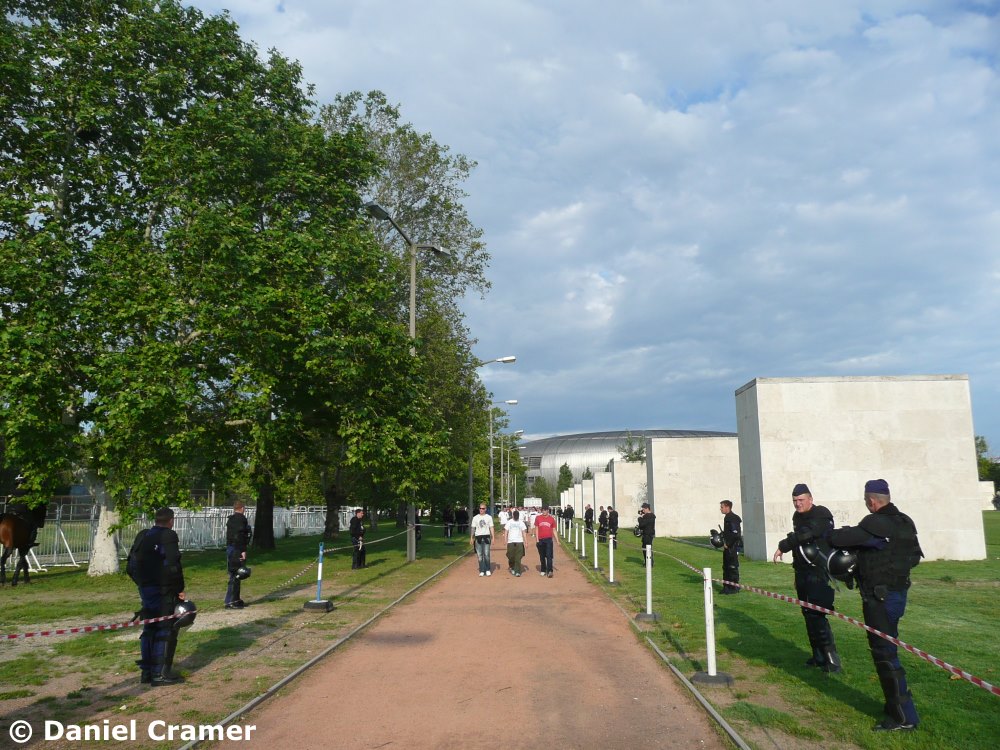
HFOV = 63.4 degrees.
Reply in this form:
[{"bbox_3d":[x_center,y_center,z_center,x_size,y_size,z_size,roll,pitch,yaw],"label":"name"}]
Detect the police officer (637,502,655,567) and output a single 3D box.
[{"bbox_3d":[4.254,4.677,23.652,0.540,1.810,0.540,-1,-10,6],"label":"police officer"}]

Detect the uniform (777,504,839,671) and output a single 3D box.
[{"bbox_3d":[3.231,2.220,8.500,0.560,1.650,0.600,7,-12,-36],"label":"uniform"}]

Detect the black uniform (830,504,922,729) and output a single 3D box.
[{"bbox_3d":[2.908,1.741,6.248,0.680,1.850,0.600,-7,-12,36],"label":"black uniform"}]

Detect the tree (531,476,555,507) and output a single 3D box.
[{"bbox_3d":[9.873,28.244,187.916,5.400,9.600,5.400,0,-10,0],"label":"tree"}]

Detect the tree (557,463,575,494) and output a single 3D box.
[{"bbox_3d":[17.869,31.281,222.366,5.200,14.200,5.200,-1,-9,2],"label":"tree"}]

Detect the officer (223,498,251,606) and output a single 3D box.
[{"bbox_3d":[-4.482,3.043,13.837,0.460,1.790,0.540,8,-13,-41],"label":"officer"}]

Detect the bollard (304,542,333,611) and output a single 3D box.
[{"bbox_3d":[-2.992,3.324,13.334,0.450,1.070,0.450,0,-10,0],"label":"bollard"}]

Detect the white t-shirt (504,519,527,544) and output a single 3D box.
[{"bbox_3d":[0.393,3.971,20.527,0.560,0.640,0.300,-1,-9,2],"label":"white t-shirt"}]

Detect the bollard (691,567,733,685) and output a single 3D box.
[{"bbox_3d":[2.037,2.405,7.790,0.410,1.050,0.410,0,-10,0],"label":"bollard"}]

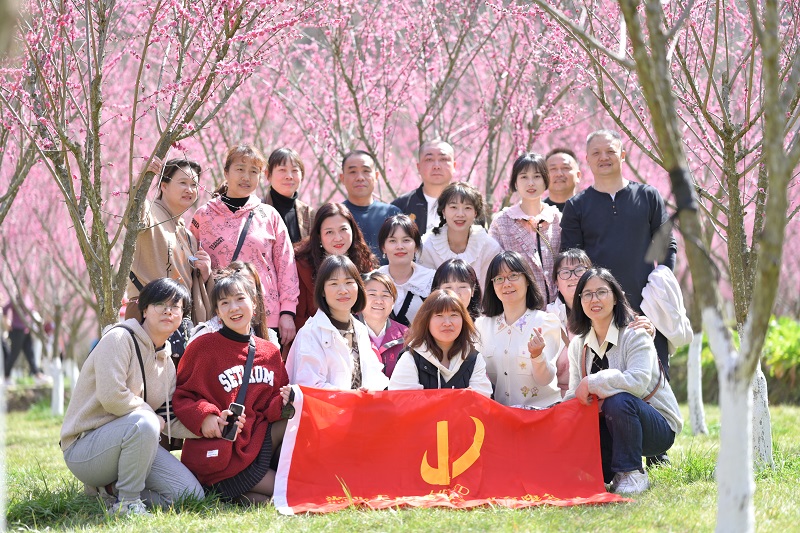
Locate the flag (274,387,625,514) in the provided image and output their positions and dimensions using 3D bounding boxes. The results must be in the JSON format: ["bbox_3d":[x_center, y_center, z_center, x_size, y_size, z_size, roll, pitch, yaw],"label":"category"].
[{"bbox_3d":[0.204,0.752,7.800,1.450,0.500,0.280,0,0,-8],"label":"flag"}]

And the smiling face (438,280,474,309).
[{"bbox_3d":[0.260,0.140,8.550,0.155,0.200,0.140,0,-3,-5],"label":"smiling face"}]

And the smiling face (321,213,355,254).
[{"bbox_3d":[-0.293,-0.150,8.850,0.160,0.205,0.170,0,-1,-7],"label":"smiling face"}]

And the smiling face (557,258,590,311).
[{"bbox_3d":[0.767,0.062,8.400,0.160,0.215,0.160,-6,0,0],"label":"smiling face"}]

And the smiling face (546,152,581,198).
[{"bbox_3d":[0.866,-0.487,10.000,0.175,0.225,0.160,-1,-3,11],"label":"smiling face"}]

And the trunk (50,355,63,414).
[{"bbox_3d":[-3.274,1.134,18.000,0.120,0.560,0.120,0,-1,0],"label":"trunk"}]

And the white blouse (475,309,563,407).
[{"bbox_3d":[0.521,0.400,8.300,0.410,0.460,0.270,0,0,0],"label":"white blouse"}]

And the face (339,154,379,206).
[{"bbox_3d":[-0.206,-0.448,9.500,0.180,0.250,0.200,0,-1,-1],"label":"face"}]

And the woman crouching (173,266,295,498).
[{"bbox_3d":[-0.727,0.529,8.250,0.540,1.000,0.620,1,-2,-22],"label":"woman crouching"}]

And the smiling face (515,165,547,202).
[{"bbox_3d":[0.629,-0.405,9.100,0.155,0.190,0.150,0,0,0],"label":"smiling face"}]

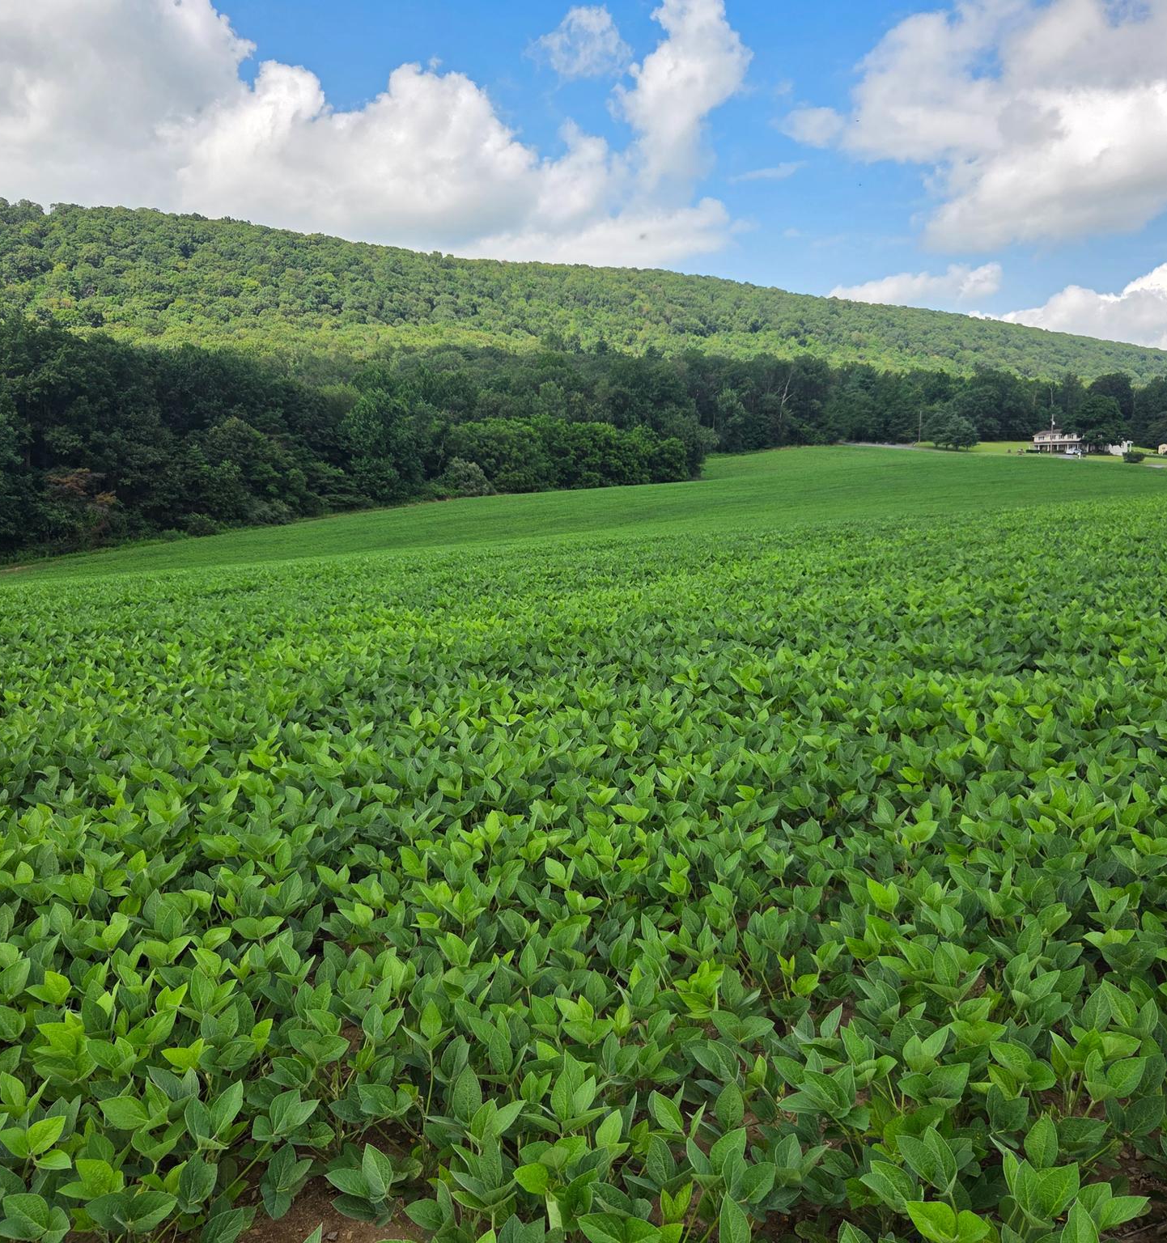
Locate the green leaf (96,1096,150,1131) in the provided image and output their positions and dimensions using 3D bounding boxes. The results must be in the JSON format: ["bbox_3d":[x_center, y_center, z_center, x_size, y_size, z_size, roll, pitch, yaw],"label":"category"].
[{"bbox_3d":[-0.752,0.804,1.800,0.089,0.025,0.058,18,35,4],"label":"green leaf"}]

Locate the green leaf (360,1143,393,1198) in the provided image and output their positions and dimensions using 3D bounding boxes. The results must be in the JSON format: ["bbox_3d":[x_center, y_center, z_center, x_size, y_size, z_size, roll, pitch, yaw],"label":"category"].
[{"bbox_3d":[-0.337,0.899,1.800,0.055,0.025,0.086,-17,56,-23],"label":"green leaf"}]

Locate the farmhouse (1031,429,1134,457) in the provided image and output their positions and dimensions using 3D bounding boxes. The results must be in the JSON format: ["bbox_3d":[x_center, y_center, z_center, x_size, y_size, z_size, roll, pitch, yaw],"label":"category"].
[{"bbox_3d":[131.446,-47.055,290.000,22.500,7.400,10.000,6,11,36],"label":"farmhouse"}]

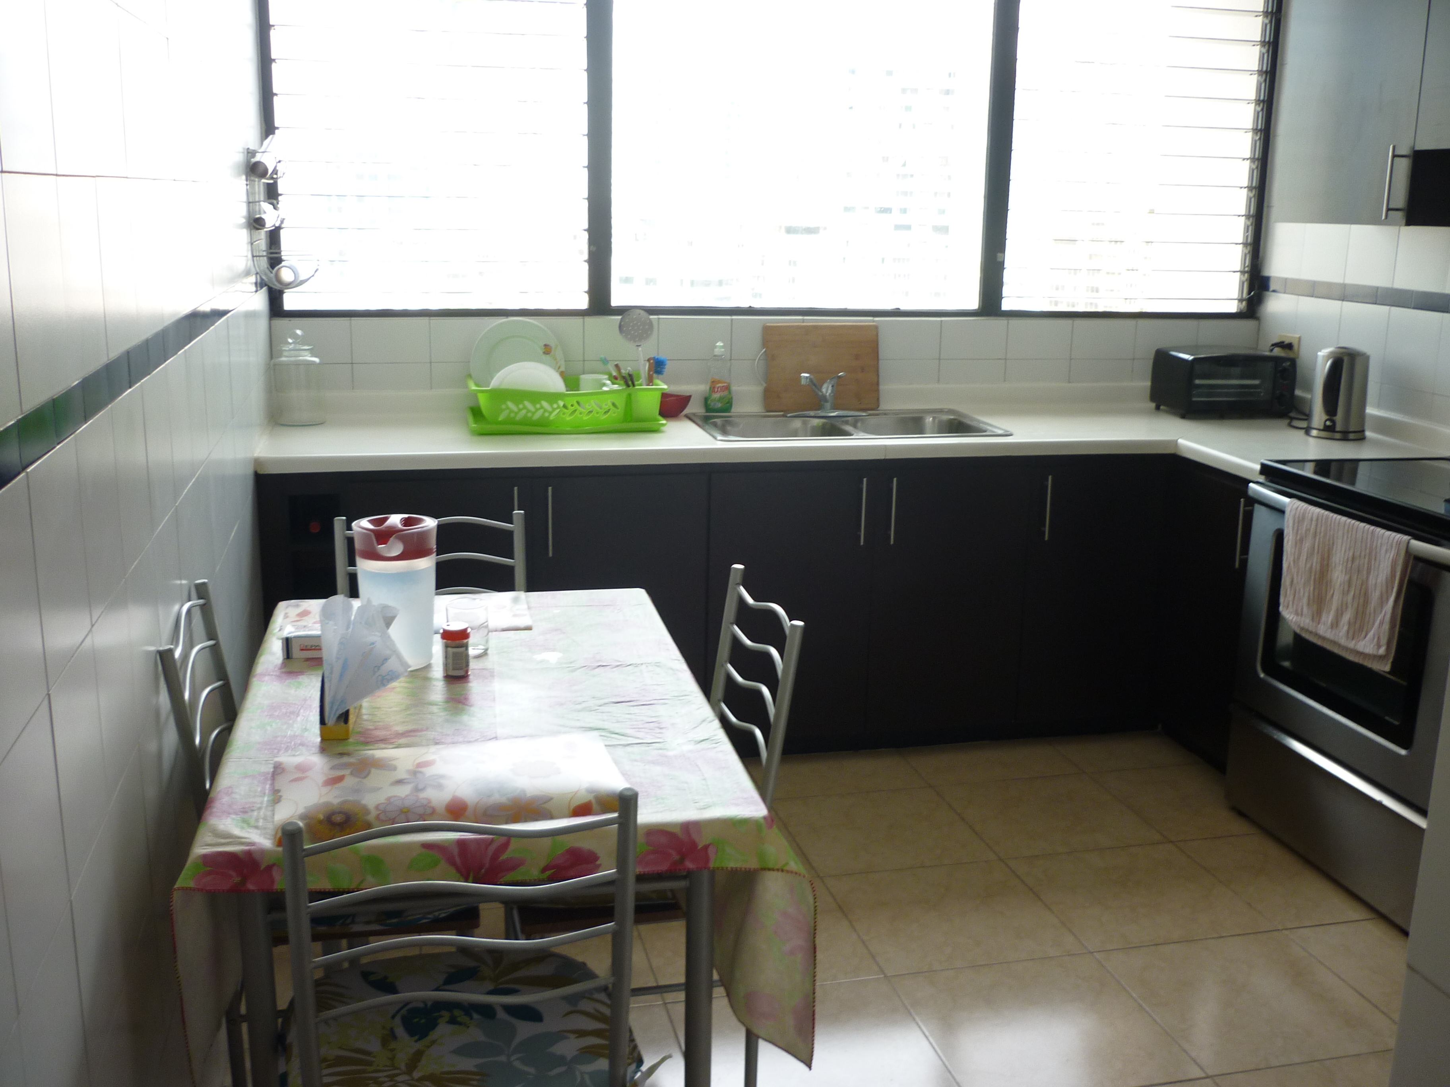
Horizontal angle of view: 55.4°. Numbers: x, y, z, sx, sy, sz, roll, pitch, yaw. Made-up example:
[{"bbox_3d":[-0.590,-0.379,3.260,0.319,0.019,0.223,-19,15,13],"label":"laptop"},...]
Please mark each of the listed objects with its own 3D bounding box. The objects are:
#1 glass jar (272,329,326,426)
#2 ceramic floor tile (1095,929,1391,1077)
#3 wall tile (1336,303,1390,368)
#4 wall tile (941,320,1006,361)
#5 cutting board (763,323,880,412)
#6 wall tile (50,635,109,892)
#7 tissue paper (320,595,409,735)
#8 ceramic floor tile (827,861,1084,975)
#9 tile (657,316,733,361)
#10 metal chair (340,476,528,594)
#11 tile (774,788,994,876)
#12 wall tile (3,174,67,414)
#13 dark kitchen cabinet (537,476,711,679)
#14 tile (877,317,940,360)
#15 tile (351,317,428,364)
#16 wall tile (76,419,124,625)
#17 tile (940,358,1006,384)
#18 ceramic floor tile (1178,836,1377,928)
[{"bbox_3d":[-1.145,-0.447,3.704,0.130,0.250,0.130,-2,14,-13],"label":"glass jar"},{"bbox_3d":[1.041,0.912,2.756,0.446,0.010,0.446,-2,14,-13],"label":"ceramic floor tile"},{"bbox_3d":[1.856,-0.589,4.024,0.010,0.207,0.207,-2,14,-13],"label":"wall tile"},{"bbox_3d":[0.774,-0.634,4.300,0.222,0.127,0.010,-2,14,-14],"label":"wall tile"},{"bbox_3d":[0.287,-0.525,4.123,0.369,0.258,0.020,-2,5,-13],"label":"cutting board"},{"bbox_3d":[-0.688,0.228,1.470,0.010,0.220,0.226,-2,14,-13],"label":"wall tile"},{"bbox_3d":[-0.507,0.171,1.948,0.119,0.191,0.089,-2,14,-13],"label":"tissue paper"},{"bbox_3d":[0.503,0.824,3.073,0.446,0.010,0.446,-2,14,-13],"label":"ceramic floor tile"},{"bbox_3d":[-0.089,-0.602,4.071,0.217,0.127,0.010,-2,14,-13],"label":"tile"},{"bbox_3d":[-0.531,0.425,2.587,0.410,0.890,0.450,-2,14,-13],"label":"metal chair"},{"bbox_3d":[0.399,0.719,3.494,0.446,0.010,0.446,-2,14,-13],"label":"tile"},{"bbox_3d":[-0.684,-0.254,1.372,0.010,0.220,0.226,-2,14,-13],"label":"wall tile"},{"bbox_3d":[-0.328,0.123,3.824,0.453,0.750,0.540,-2,14,-13],"label":"dark kitchen cabinet"},{"bbox_3d":[0.577,-0.645,4.367,0.218,0.126,0.010,-2,14,-12],"label":"tile"},{"bbox_3d":[-0.974,-0.593,4.038,0.222,0.131,0.010,-2,14,-12],"label":"tile"},{"bbox_3d":[-0.738,-0.036,1.626,0.010,0.215,0.215,-2,14,-13],"label":"wall tile"},{"bbox_3d":[0.797,-0.551,4.439,0.226,0.080,0.010,-2,14,-12],"label":"tile"},{"bbox_3d":[1.355,0.776,3.213,0.437,0.010,0.437,-2,14,-13],"label":"ceramic floor tile"}]

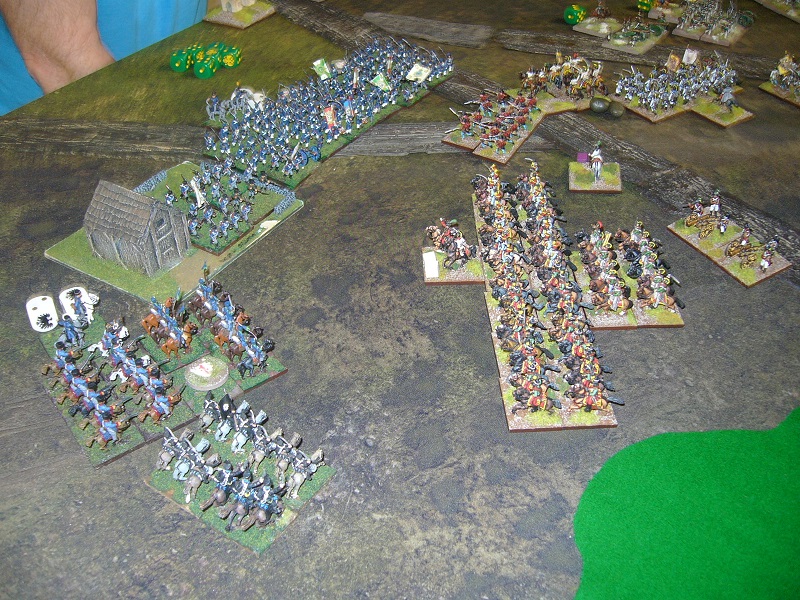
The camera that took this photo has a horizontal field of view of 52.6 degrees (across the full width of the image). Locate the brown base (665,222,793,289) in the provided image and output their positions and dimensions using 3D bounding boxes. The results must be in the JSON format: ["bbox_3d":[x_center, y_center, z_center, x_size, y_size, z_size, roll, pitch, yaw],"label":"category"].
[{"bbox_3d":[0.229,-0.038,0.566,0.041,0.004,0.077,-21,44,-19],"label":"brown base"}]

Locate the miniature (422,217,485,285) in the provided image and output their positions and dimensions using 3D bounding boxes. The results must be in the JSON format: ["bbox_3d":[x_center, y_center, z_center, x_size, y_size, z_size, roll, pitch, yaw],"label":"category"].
[{"bbox_3d":[0.036,-0.036,0.553,0.040,0.036,0.039,-2,41,1],"label":"miniature"}]

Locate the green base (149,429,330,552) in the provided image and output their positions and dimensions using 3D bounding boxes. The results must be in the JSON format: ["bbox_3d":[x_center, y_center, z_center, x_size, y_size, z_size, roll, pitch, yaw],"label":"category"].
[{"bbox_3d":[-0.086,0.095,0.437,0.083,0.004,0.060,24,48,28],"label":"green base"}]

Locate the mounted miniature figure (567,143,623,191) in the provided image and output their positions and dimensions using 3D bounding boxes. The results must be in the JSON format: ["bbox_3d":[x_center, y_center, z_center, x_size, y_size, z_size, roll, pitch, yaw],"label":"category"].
[{"bbox_3d":[0.153,-0.107,0.630,0.040,0.031,0.040,4,42,8],"label":"mounted miniature figure"}]

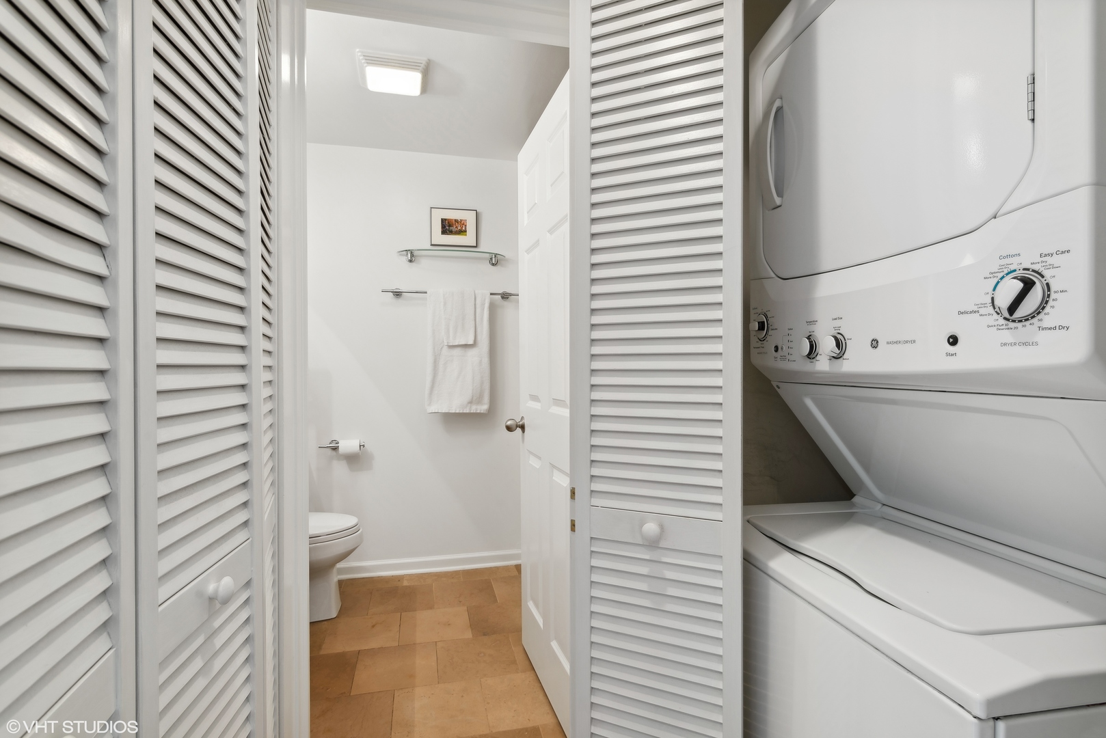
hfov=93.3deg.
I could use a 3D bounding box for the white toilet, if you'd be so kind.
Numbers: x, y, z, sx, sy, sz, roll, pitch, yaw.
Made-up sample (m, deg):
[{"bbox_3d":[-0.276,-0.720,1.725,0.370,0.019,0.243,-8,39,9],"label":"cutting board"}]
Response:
[{"bbox_3d":[-1.278,0.797,2.482,0.700,0.735,0.420,0,0,-13],"label":"white toilet"}]

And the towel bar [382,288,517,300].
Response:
[{"bbox_3d":[-0.581,-0.431,3.015,0.766,0.057,0.085,0,0,-13],"label":"towel bar"}]

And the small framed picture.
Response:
[{"bbox_3d":[-0.577,-0.822,3.049,0.268,0.222,0.022,0,0,-13],"label":"small framed picture"}]

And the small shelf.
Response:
[{"bbox_3d":[-0.571,-0.637,2.992,0.615,0.061,0.136,0,0,-13],"label":"small shelf"}]

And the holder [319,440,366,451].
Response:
[{"bbox_3d":[-1.160,0.422,2.884,0.242,0.057,0.083,0,0,-13],"label":"holder"}]

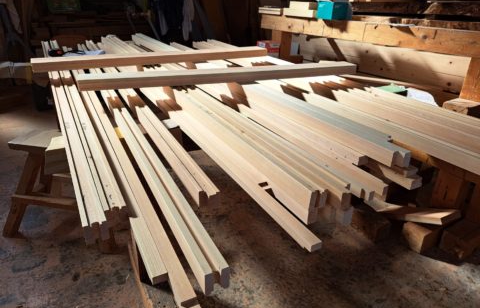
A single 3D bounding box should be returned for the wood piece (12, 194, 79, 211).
[{"bbox_3d":[-0.811,0.227,1.498,0.425,0.036,0.042,5,25,8],"label":"wood piece"}]

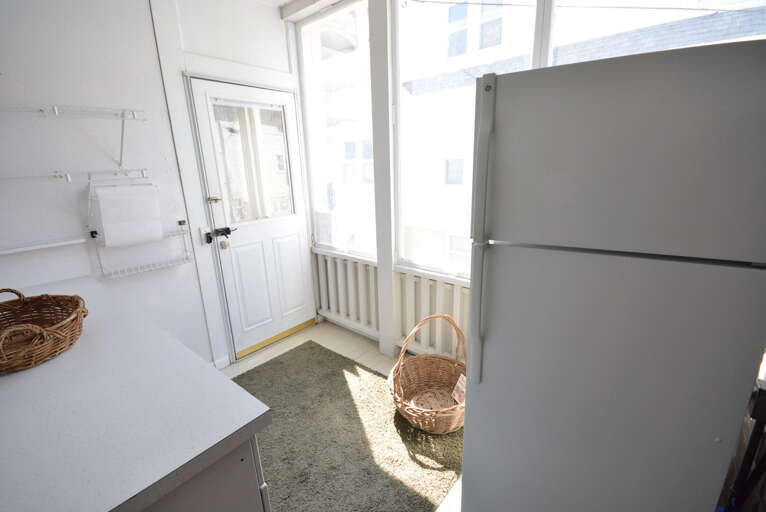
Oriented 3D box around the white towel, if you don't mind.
[{"bbox_3d":[-1.433,-0.229,1.809,0.085,0.325,0.270,12,21,38],"label":"white towel"}]

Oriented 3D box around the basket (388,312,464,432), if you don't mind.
[{"bbox_3d":[0.312,0.646,1.879,0.530,0.645,0.520,-1,17,0],"label":"basket"}]

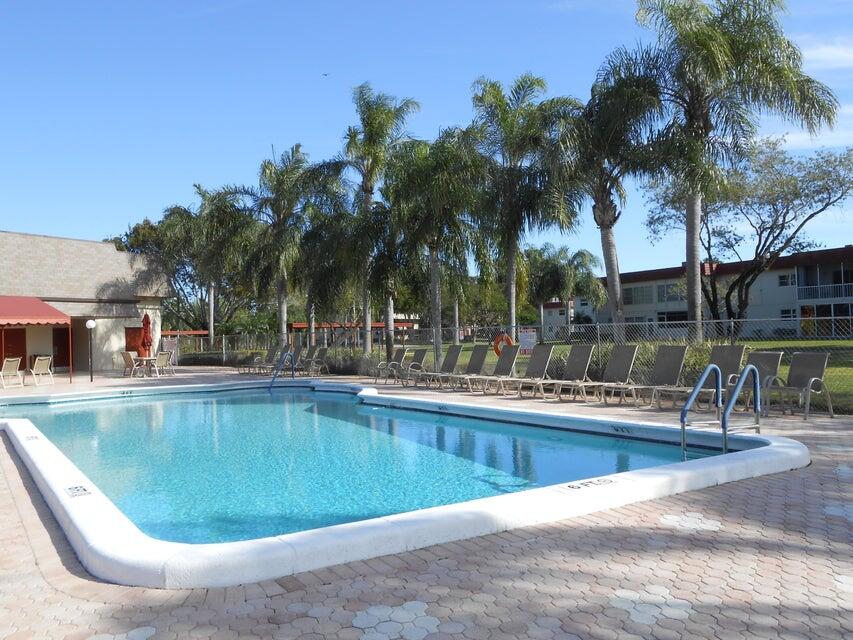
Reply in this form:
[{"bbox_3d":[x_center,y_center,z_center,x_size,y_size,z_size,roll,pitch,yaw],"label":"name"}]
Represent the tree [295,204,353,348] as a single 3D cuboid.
[{"bbox_3d":[-5.302,-1.757,37.065,3.002,7.841,3.002,-1,-1,0],"label":"tree"}]

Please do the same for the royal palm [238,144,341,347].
[{"bbox_3d":[-6.149,-2.856,33.082,4.642,9.948,4.642,-1,-1,0],"label":"royal palm"}]

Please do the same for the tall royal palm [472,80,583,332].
[{"bbox_3d":[3.157,-3.194,24.581,3.579,9.878,3.579,-1,-1,0],"label":"tall royal palm"}]

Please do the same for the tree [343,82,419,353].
[{"bbox_3d":[-1.745,-3.228,26.084,2.743,10.241,2.743,-1,-1,0],"label":"tree"}]

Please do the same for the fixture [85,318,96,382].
[{"bbox_3d":[-11.454,1.063,25.217,0.350,2.120,0.350,-1,-1,0],"label":"fixture"}]

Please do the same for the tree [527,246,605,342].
[{"bbox_3d":[11.176,-1.997,60.068,6.167,8.255,6.167,-1,-1,0],"label":"tree"}]

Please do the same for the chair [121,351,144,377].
[{"bbox_3d":[-11.007,1.688,27.708,0.620,0.930,0.700,-2,-1,30],"label":"chair"}]

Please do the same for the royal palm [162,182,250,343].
[{"bbox_3d":[-12.453,-2.635,42.083,4.999,10.119,4.999,-1,-1,0],"label":"royal palm"}]

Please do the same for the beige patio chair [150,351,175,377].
[{"bbox_3d":[-9.829,1.657,27.608,0.700,0.930,0.620,-2,-1,35],"label":"beige patio chair"}]

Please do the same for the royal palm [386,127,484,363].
[{"bbox_3d":[0.224,-2.218,24.066,3.246,8.057,3.246,-1,-1,0],"label":"royal palm"}]

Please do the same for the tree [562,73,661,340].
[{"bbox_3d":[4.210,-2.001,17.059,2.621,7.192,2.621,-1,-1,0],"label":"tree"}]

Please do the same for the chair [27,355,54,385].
[{"bbox_3d":[-12.596,1.670,24.208,0.720,0.930,0.620,-2,-1,44],"label":"chair"}]

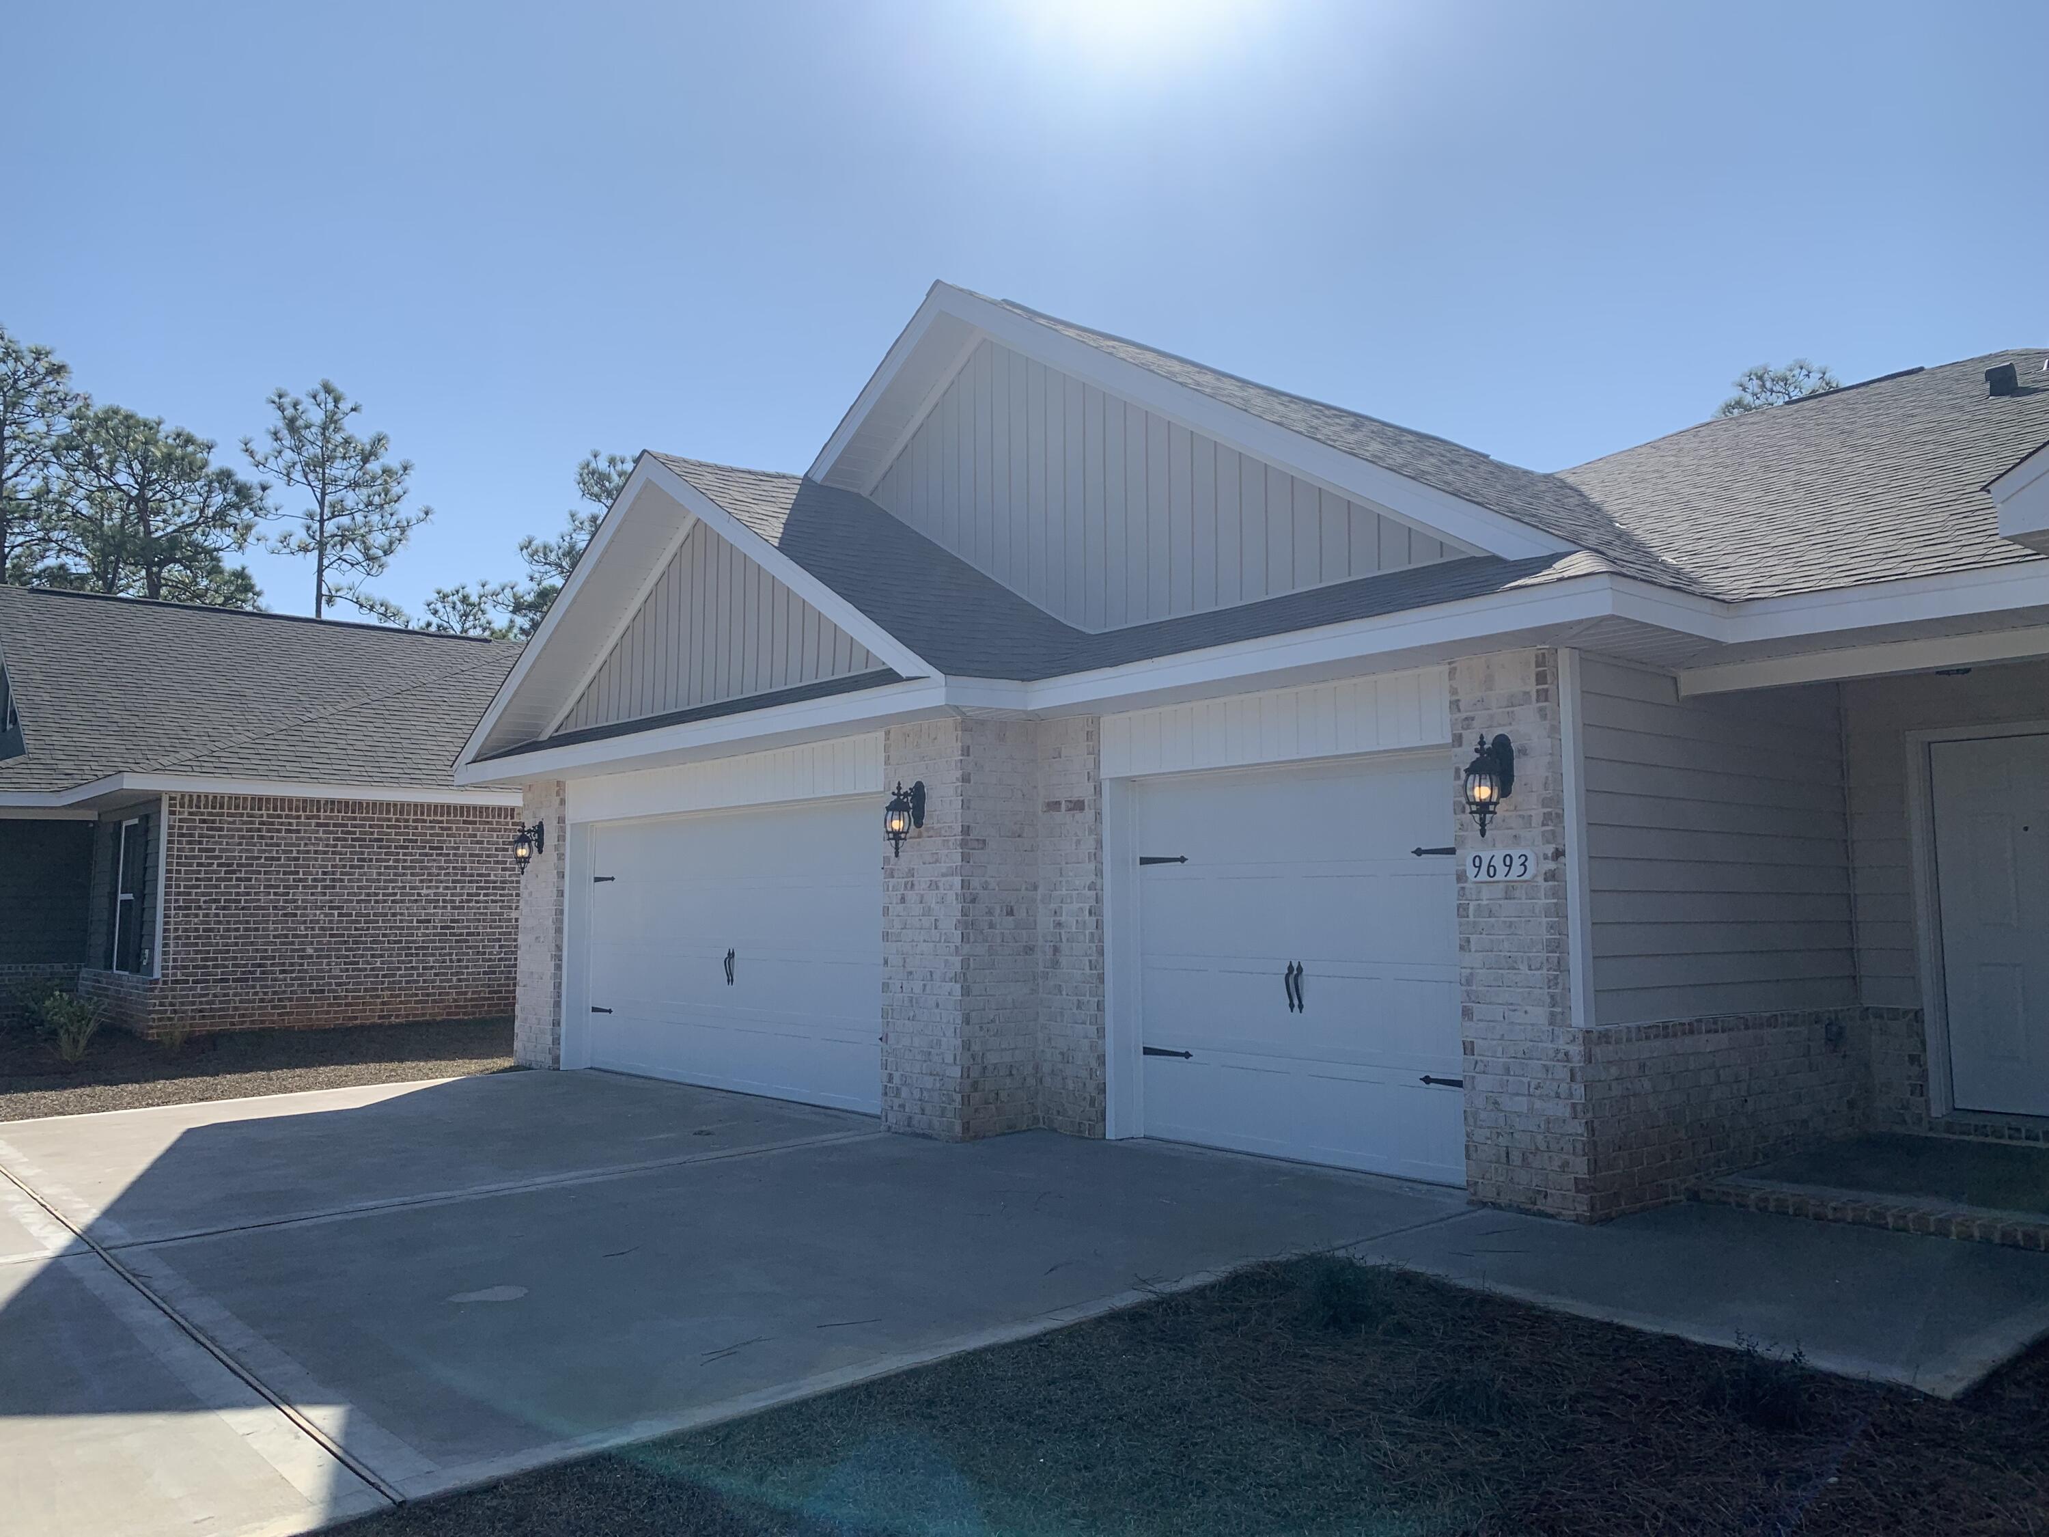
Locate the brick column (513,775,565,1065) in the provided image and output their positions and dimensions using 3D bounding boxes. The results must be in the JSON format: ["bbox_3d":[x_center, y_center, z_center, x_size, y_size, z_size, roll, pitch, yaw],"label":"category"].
[{"bbox_3d":[-4.275,1.453,14.137,0.350,2.549,0.994,4,-7,-40],"label":"brick column"}]

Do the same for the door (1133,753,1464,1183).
[{"bbox_3d":[1.485,1.028,8.291,0.070,2.140,2.440,4,-7,-40],"label":"door"}]

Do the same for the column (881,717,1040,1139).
[{"bbox_3d":[-0.406,1.014,9.774,0.625,2.551,0.820,4,-7,-40],"label":"column"}]

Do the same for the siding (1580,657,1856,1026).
[{"bbox_3d":[3.666,0.406,7.982,2.874,1.718,0.060,4,-7,-40],"label":"siding"}]

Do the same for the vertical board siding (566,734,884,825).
[{"bbox_3d":[-2.487,0.137,11.884,0.060,0.381,4.940,4,-7,-40],"label":"vertical board siding"}]

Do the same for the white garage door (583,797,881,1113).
[{"bbox_3d":[-2.215,1.378,11.738,0.070,2.140,4.870,4,-7,-40],"label":"white garage door"}]

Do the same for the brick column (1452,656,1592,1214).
[{"bbox_3d":[2.389,0.751,7.184,0.300,2.551,0.623,4,-7,-40],"label":"brick column"}]

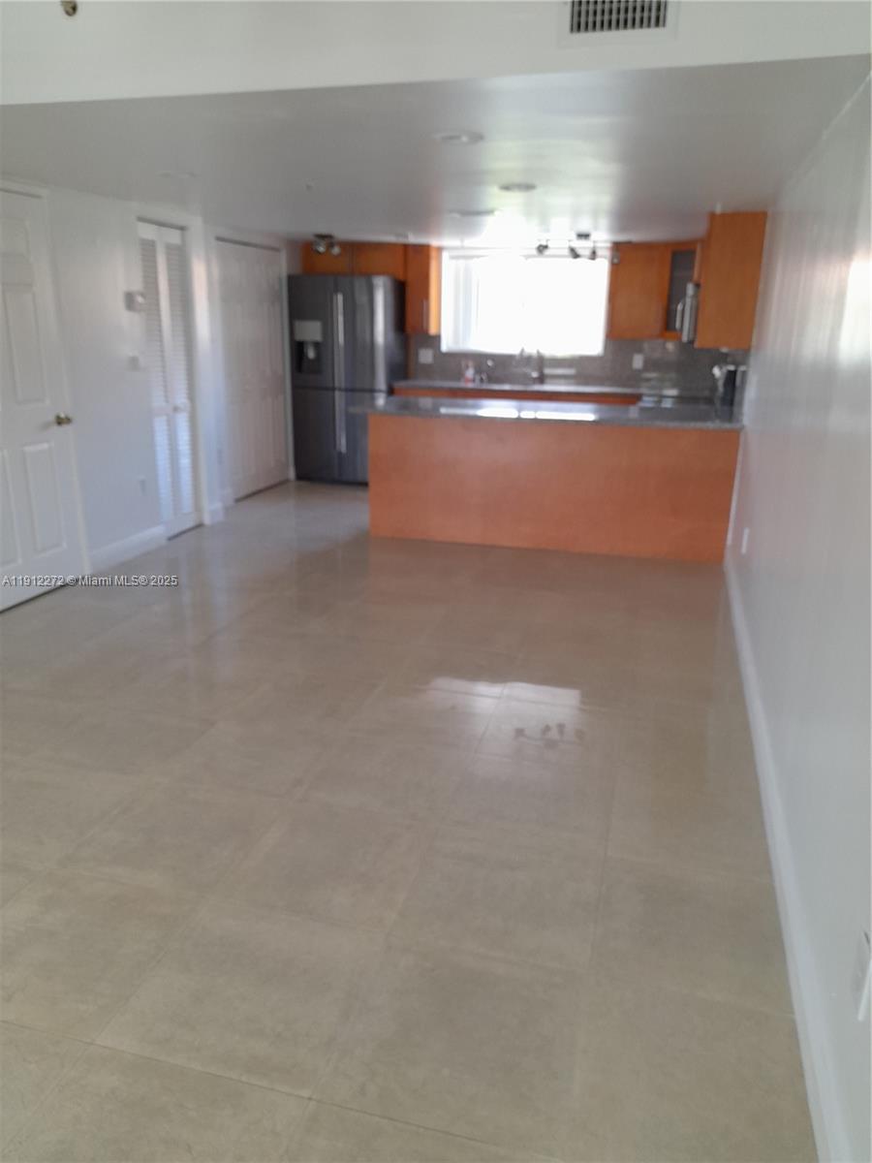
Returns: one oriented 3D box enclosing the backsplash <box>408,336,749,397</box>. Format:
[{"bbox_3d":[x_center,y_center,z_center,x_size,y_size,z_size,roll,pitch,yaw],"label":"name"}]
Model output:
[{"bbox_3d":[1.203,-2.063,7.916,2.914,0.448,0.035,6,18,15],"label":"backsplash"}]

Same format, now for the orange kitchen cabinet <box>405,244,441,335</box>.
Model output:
[{"bbox_3d":[-0.122,-2.739,7.923,0.226,0.793,0.330,6,18,15],"label":"orange kitchen cabinet"}]

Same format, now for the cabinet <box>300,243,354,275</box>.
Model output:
[{"bbox_3d":[-0.981,-3.056,8.081,0.521,0.308,0.330,6,18,15],"label":"cabinet"}]

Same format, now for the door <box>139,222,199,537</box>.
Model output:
[{"bbox_3d":[-1.783,-1.328,5.712,0.040,2.035,0.536,6,18,15],"label":"door"}]

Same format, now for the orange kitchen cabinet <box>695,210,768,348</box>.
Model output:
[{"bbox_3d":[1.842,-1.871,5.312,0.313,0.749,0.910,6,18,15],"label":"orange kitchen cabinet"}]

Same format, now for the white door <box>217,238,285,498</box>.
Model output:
[{"bbox_3d":[-1.541,-1.784,7.196,0.040,2.035,1.072,6,18,15],"label":"white door"}]

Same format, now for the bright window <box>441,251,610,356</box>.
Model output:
[{"bbox_3d":[0.819,-2.608,7.880,1.568,0.901,0.088,6,18,15],"label":"bright window"}]

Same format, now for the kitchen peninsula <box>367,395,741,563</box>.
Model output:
[{"bbox_3d":[0.780,-0.781,6.004,2.503,0.895,0.917,6,18,15],"label":"kitchen peninsula"}]

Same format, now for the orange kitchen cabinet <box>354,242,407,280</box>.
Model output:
[{"bbox_3d":[-0.479,-3.006,7.947,0.523,0.308,0.330,6,18,15],"label":"orange kitchen cabinet"}]

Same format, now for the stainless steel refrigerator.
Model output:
[{"bbox_3d":[-0.773,-1.897,7.966,0.940,1.817,0.888,6,18,15],"label":"stainless steel refrigerator"}]

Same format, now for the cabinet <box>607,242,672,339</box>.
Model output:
[{"bbox_3d":[1.813,-2.548,7.407,0.506,0.793,0.330,6,18,15],"label":"cabinet"}]

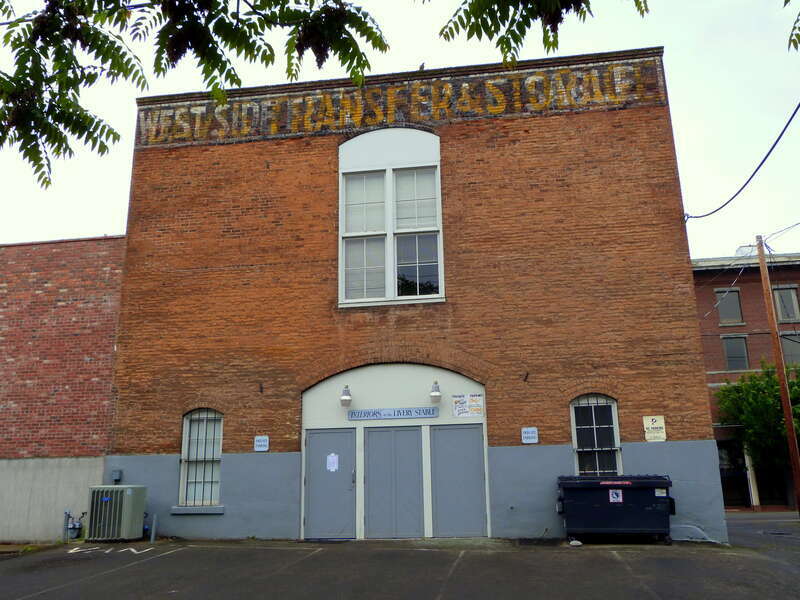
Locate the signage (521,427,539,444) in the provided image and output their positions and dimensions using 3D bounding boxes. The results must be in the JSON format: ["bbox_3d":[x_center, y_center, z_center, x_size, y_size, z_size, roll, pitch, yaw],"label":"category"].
[{"bbox_3d":[2.454,2.560,13.086,0.297,0.313,0.030,-3,-14,8],"label":"signage"}]

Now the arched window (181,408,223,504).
[{"bbox_3d":[-3.974,3.146,13.987,0.867,1.917,0.180,-3,-14,8],"label":"arched window"}]

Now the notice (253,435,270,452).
[{"bbox_3d":[-2.749,2.860,13.795,0.314,0.309,0.030,-3,-14,8],"label":"notice"}]

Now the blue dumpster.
[{"bbox_3d":[3.734,3.667,12.119,1.940,1.098,0.900,-3,-14,8],"label":"blue dumpster"}]

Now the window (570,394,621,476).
[{"bbox_3d":[3.689,2.725,12.939,0.859,1.940,0.180,-3,-14,8],"label":"window"}]

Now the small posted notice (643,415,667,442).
[{"bbox_3d":[4.707,2.377,12.793,0.360,0.476,0.030,-3,-14,8],"label":"small posted notice"}]

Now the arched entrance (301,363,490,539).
[{"bbox_3d":[-0.113,2.890,13.506,3.634,3.324,0.250,-3,-14,8],"label":"arched entrance"}]

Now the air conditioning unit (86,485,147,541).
[{"bbox_3d":[-5.454,4.086,13.361,0.759,0.986,0.745,-3,-14,8],"label":"air conditioning unit"}]

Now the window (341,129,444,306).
[{"bbox_3d":[-0.194,-1.788,14.613,2.211,3.942,0.200,-3,-14,8],"label":"window"}]

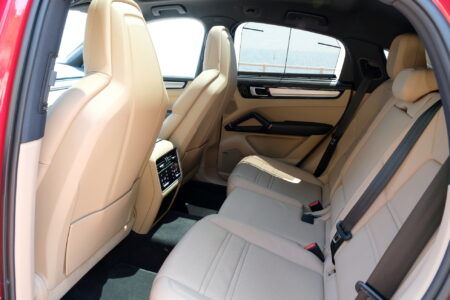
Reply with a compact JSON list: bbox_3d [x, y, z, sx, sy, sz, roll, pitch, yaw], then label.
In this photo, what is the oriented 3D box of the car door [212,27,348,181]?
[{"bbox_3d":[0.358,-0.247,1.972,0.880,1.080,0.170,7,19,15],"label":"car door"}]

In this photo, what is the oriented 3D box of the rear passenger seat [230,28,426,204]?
[{"bbox_3d":[0.479,-0.120,1.562,0.850,0.920,0.550,7,19,15],"label":"rear passenger seat"}]

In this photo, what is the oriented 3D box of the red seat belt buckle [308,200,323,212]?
[{"bbox_3d":[0.453,0.278,1.477,0.045,0.065,0.028,-20,10,22],"label":"red seat belt buckle"}]

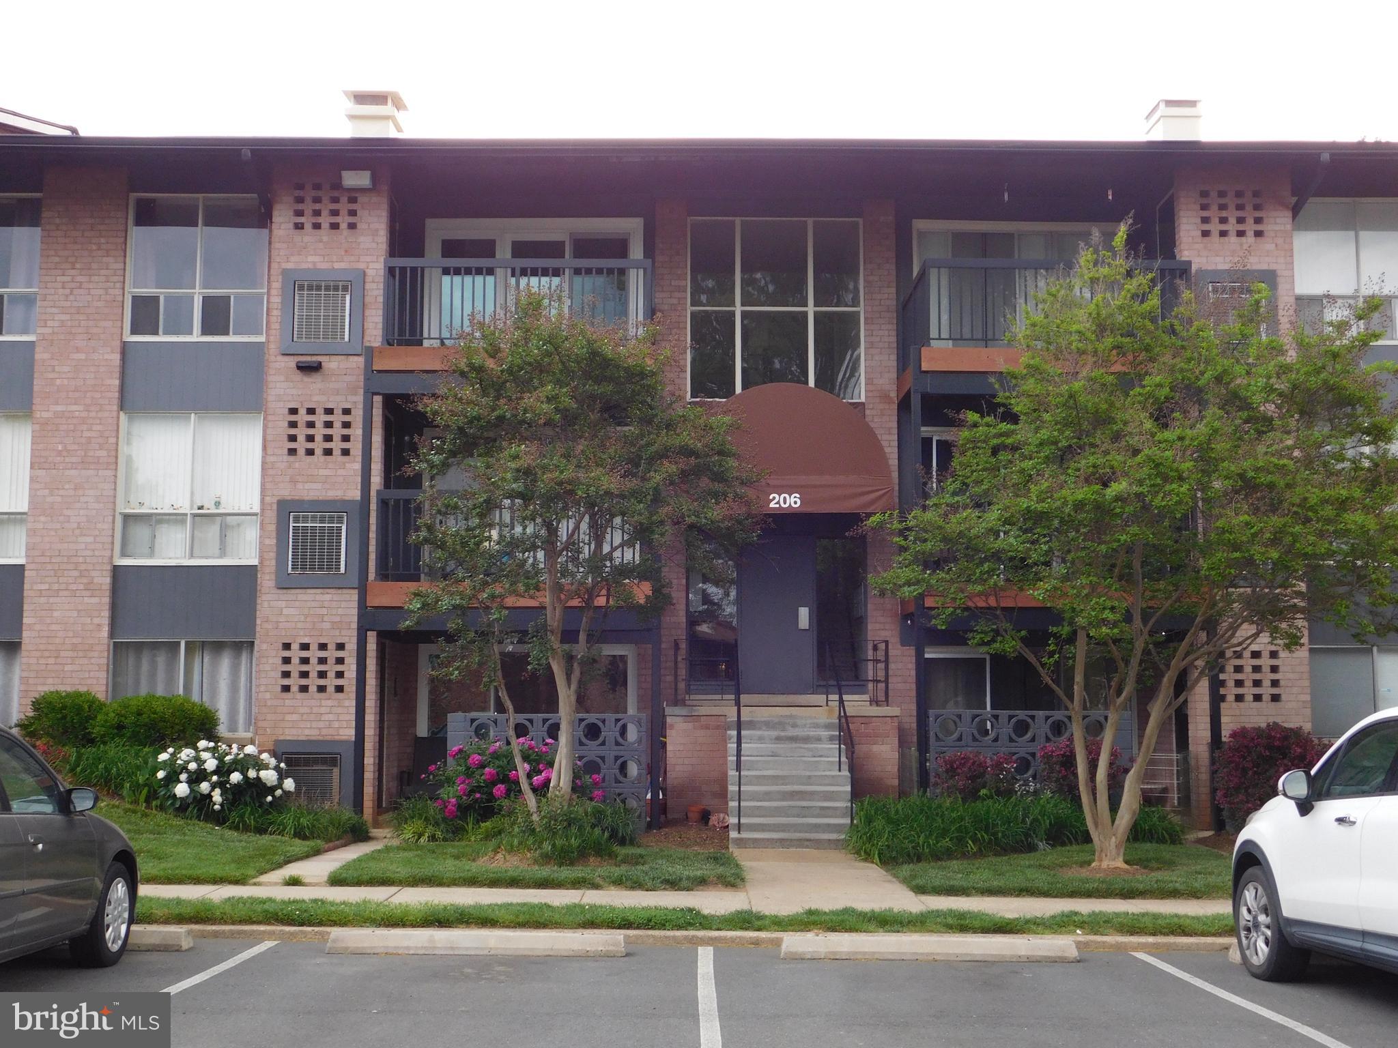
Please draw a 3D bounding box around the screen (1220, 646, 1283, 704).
[{"bbox_3d":[6.311,1.729,18.567,0.751,0.654,0.130,0,-6,0],"label":"screen"}]

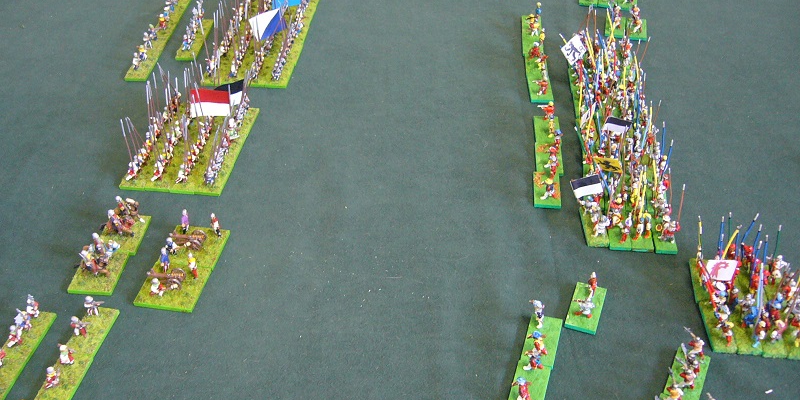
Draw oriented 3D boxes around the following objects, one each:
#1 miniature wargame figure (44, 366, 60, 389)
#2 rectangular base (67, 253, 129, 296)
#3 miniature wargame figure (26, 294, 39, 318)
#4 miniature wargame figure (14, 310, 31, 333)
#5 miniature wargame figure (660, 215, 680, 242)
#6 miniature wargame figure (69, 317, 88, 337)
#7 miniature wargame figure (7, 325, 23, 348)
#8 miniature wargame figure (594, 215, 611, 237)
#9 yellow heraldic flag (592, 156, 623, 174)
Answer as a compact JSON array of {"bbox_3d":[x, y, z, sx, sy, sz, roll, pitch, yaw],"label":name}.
[{"bbox_3d":[-0.210,0.107,0.488,0.011,0.015,0.009,6,41,8],"label":"miniature wargame figure"},{"bbox_3d":[-0.213,0.052,0.572,0.030,0.003,0.040,1,40,3],"label":"rectangular base"},{"bbox_3d":[-0.241,0.069,0.531,0.009,0.018,0.009,5,41,7],"label":"miniature wargame figure"},{"bbox_3d":[-0.244,0.078,0.526,0.011,0.018,0.008,2,40,4],"label":"miniature wargame figure"},{"bbox_3d":[0.191,0.020,0.573,0.013,0.020,0.009,1,40,3],"label":"miniature wargame figure"},{"bbox_3d":[-0.205,0.080,0.518,0.013,0.017,0.009,6,41,8],"label":"miniature wargame figure"},{"bbox_3d":[-0.242,0.085,0.509,0.010,0.017,0.008,1,40,2],"label":"miniature wargame figure"},{"bbox_3d":[0.146,0.018,0.584,0.011,0.018,0.010,3,41,5],"label":"miniature wargame figure"},{"bbox_3d":[0.151,-0.025,0.583,0.018,0.018,0.003,10,64,36],"label":"yellow heraldic flag"}]

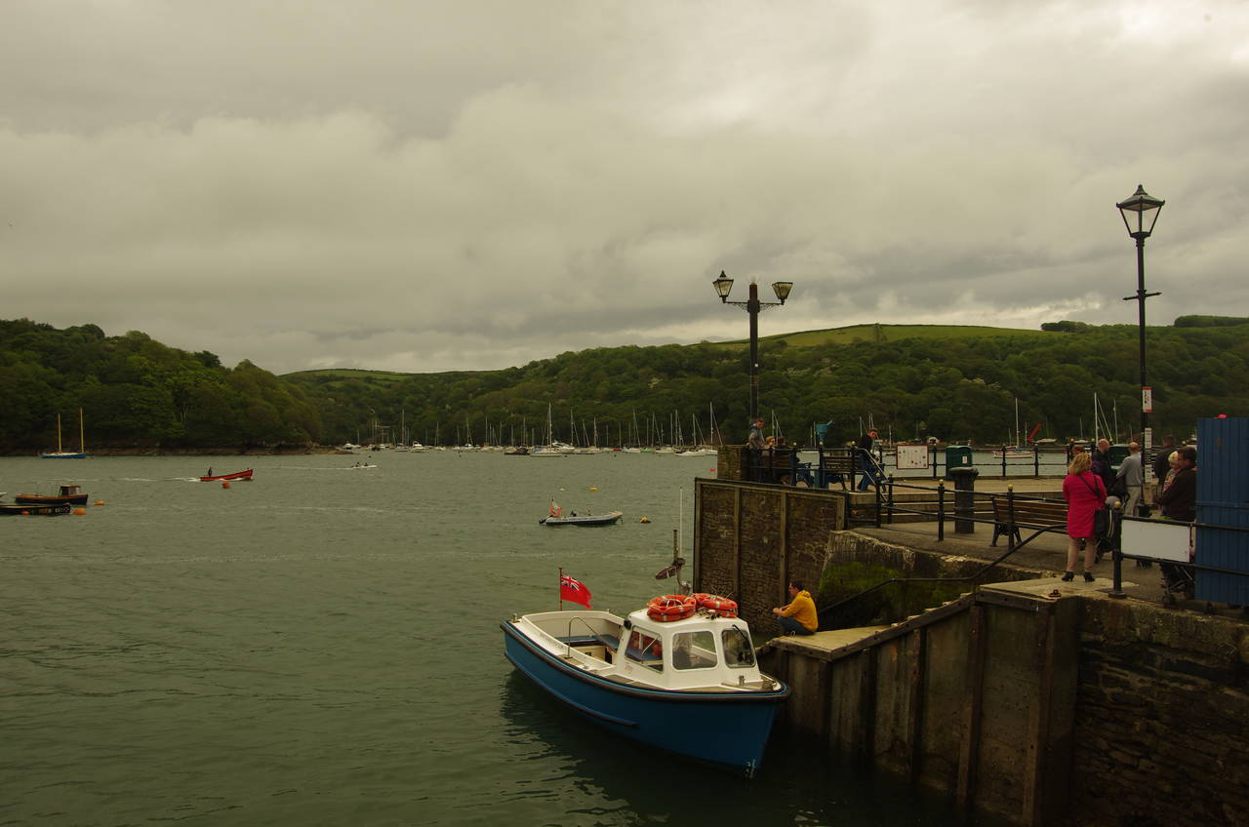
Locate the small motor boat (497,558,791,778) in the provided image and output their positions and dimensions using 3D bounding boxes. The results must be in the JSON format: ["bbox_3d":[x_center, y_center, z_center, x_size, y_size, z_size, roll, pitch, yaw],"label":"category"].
[{"bbox_3d":[0.422,3.723,15.337,2.500,2.500,7.200,1,-2,-29],"label":"small motor boat"}]

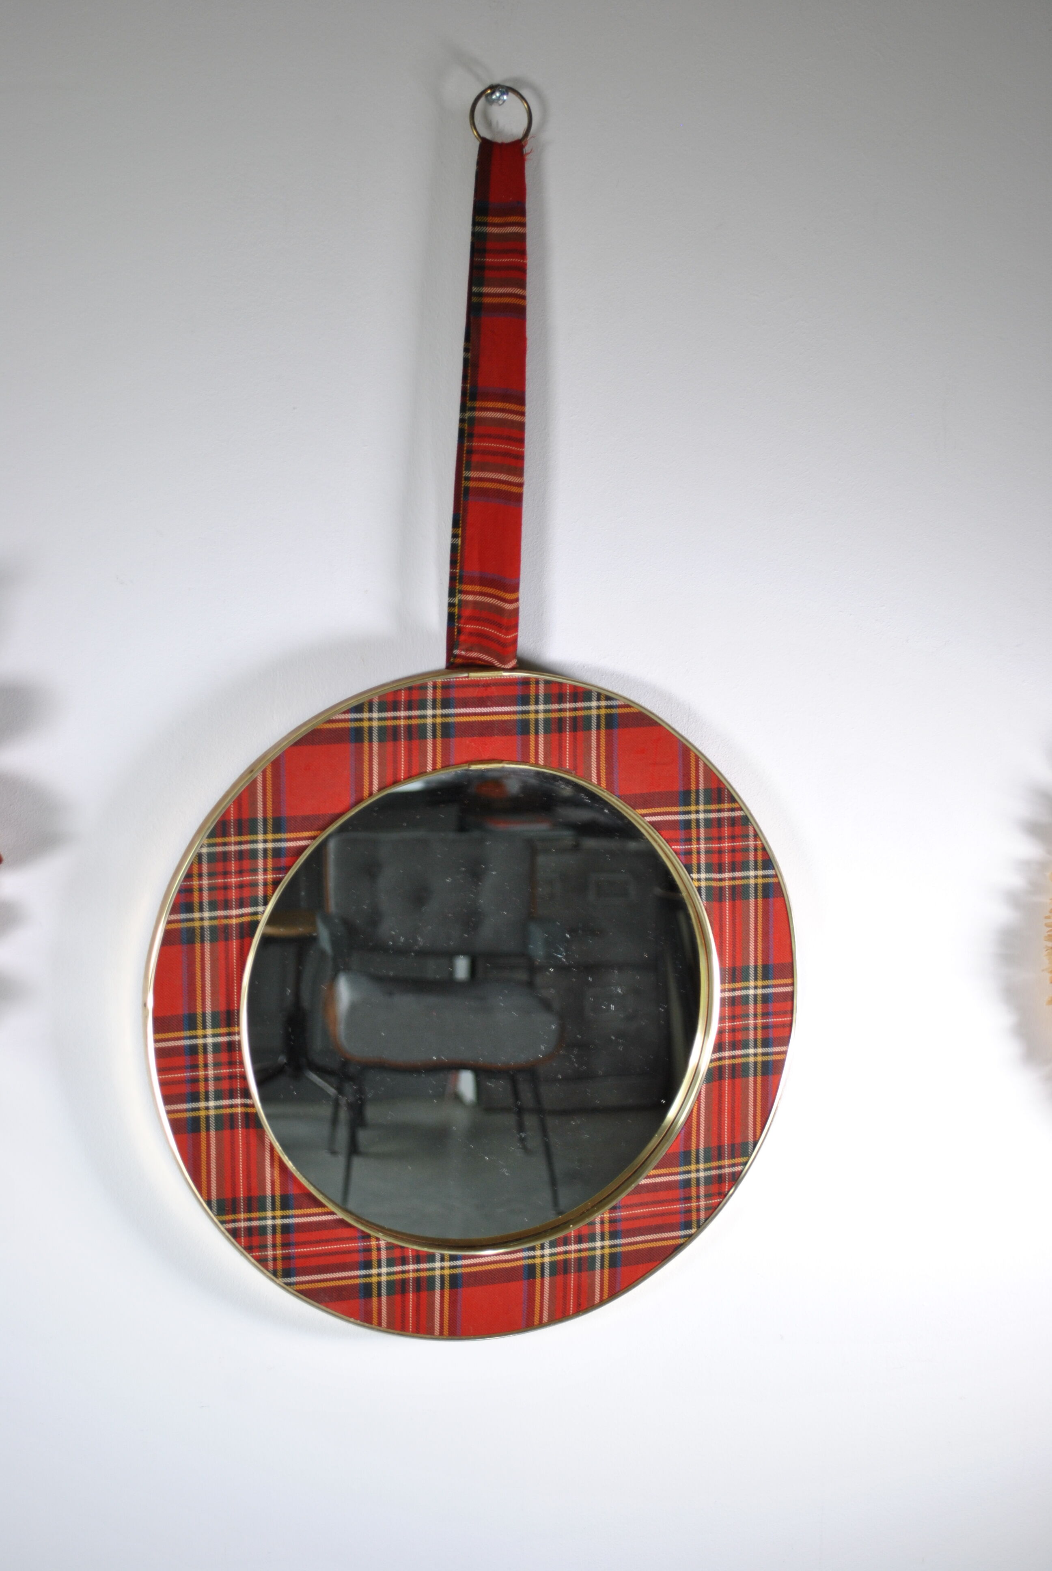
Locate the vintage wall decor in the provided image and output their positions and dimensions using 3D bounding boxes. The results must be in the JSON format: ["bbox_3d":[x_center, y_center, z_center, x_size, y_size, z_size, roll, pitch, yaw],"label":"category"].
[{"bbox_3d":[-0.018,-0.026,1.083,0.295,0.541,0.028,-1,6,-18],"label":"vintage wall decor"}]

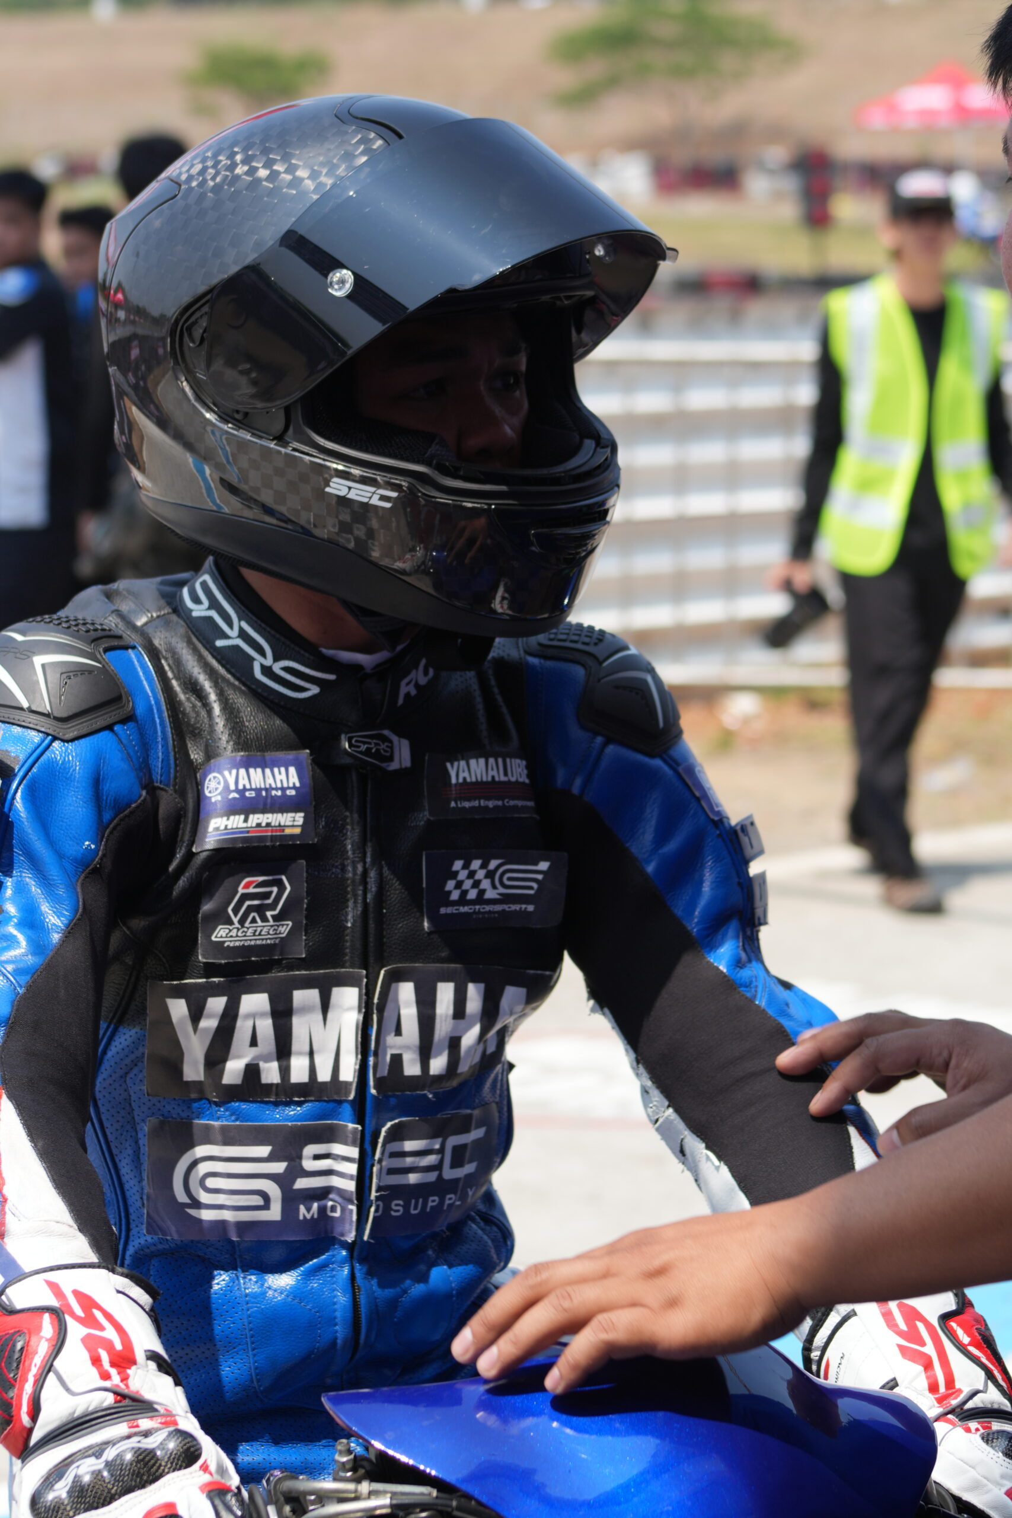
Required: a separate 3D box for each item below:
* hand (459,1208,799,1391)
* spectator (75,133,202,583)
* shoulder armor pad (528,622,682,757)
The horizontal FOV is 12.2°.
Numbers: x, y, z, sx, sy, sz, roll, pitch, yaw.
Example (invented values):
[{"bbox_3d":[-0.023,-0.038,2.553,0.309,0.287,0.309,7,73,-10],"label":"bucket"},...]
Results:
[{"bbox_3d":[0.061,0.271,2.350,0.180,0.060,0.090,-15,31,16],"label":"hand"},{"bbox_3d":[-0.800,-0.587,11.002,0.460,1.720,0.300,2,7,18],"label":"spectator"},{"bbox_3d":[0.057,-0.041,2.780,0.090,0.085,0.120,-3,8,-27],"label":"shoulder armor pad"}]

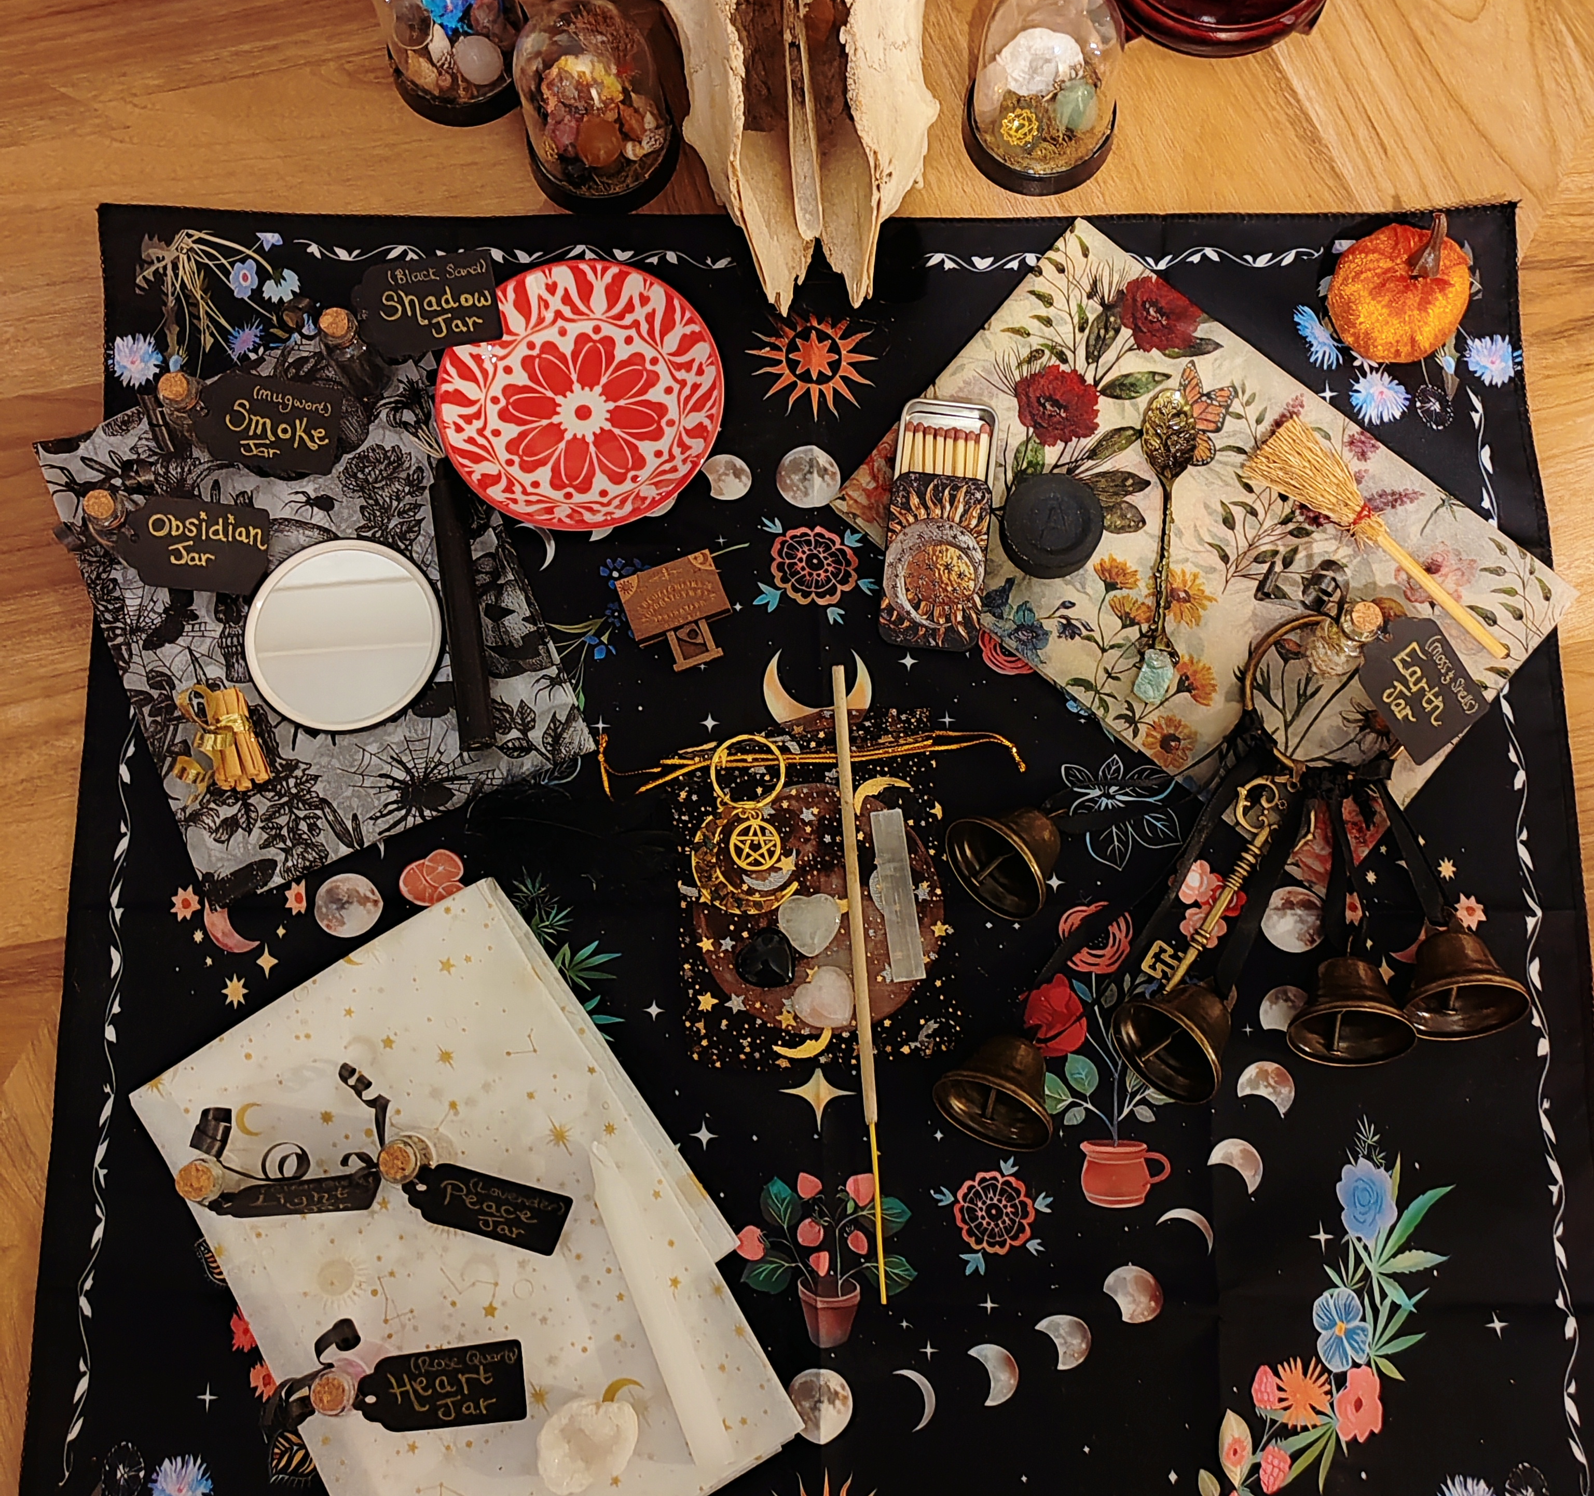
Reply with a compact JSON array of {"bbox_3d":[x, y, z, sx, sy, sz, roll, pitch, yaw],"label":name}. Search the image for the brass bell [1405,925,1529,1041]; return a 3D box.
[{"bbox_3d":[0.210,0.072,0.530,0.039,0.039,0.028,0,54,2],"label":"brass bell"}]

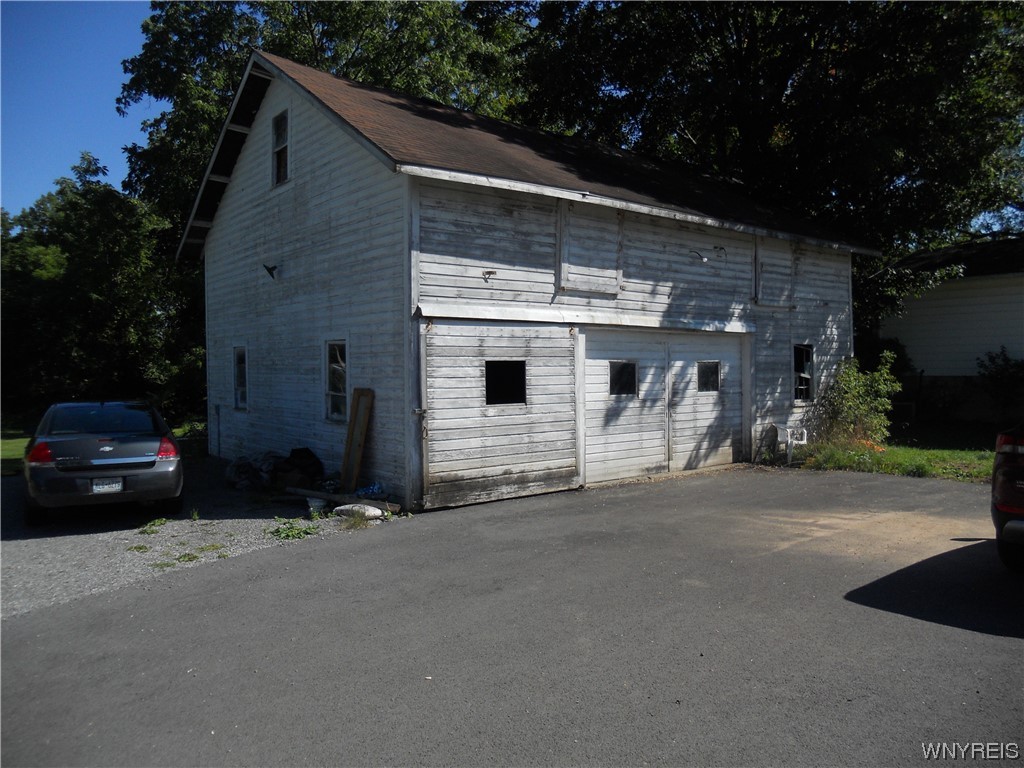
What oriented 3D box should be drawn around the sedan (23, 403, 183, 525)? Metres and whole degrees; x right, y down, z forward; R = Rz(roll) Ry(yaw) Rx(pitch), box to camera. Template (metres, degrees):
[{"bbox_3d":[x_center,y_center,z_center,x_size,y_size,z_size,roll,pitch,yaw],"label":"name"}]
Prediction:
[{"bbox_3d":[-5.930,1.010,11.570,1.860,1.490,5.080,-1,1,-28],"label":"sedan"}]

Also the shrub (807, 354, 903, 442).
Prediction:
[{"bbox_3d":[6.861,0.290,16.000,1.750,1.930,1.550,0,1,23],"label":"shrub"}]

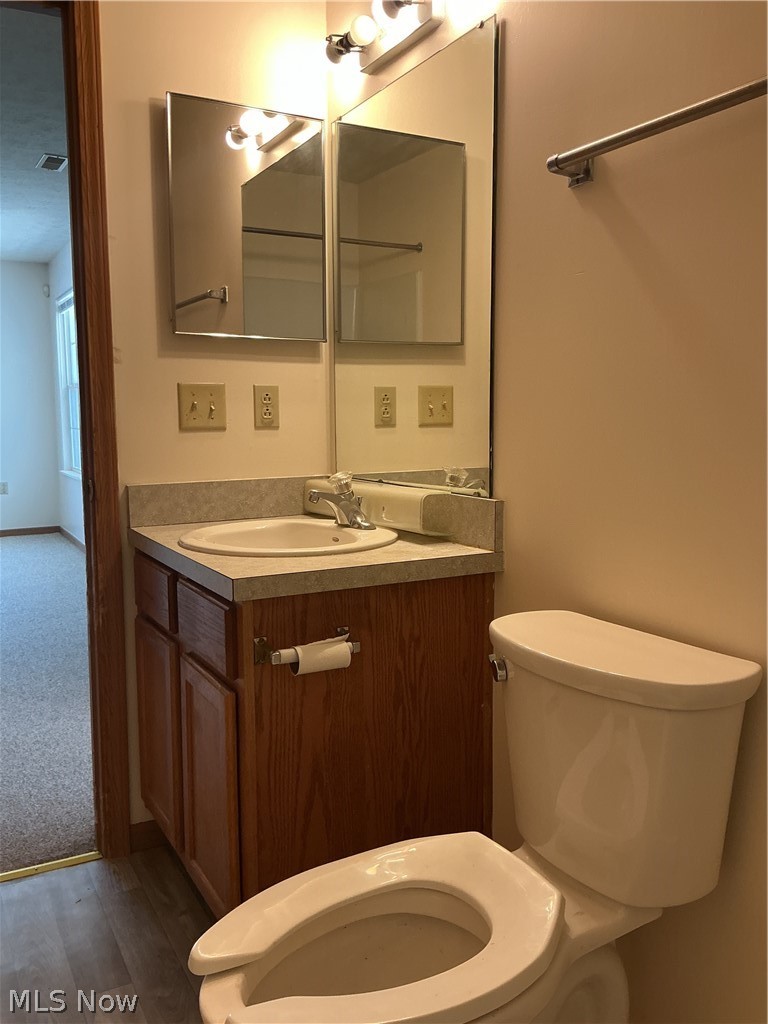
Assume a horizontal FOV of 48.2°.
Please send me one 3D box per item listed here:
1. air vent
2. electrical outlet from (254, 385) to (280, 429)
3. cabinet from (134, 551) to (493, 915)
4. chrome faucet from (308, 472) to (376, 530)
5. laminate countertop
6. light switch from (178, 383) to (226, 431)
[{"bbox_3d":[-1.782,-1.865,4.610,0.125,0.015,0.315,-4,8,-29],"label":"air vent"},{"bbox_3d":[-0.303,-0.271,2.232,0.070,0.115,0.009,-4,8,-29],"label":"electrical outlet"},{"bbox_3d":[-0.198,0.490,1.962,0.566,0.796,0.732,-4,8,-29],"label":"cabinet"},{"bbox_3d":[-0.105,-0.026,1.957,0.150,0.130,0.150,-4,8,-29],"label":"chrome faucet"},{"bbox_3d":[-0.193,0.077,1.903,0.564,0.042,0.756,-4,8,-29],"label":"laminate countertop"},{"bbox_3d":[-0.452,-0.261,2.147,0.119,0.119,0.012,-4,8,-29],"label":"light switch"}]

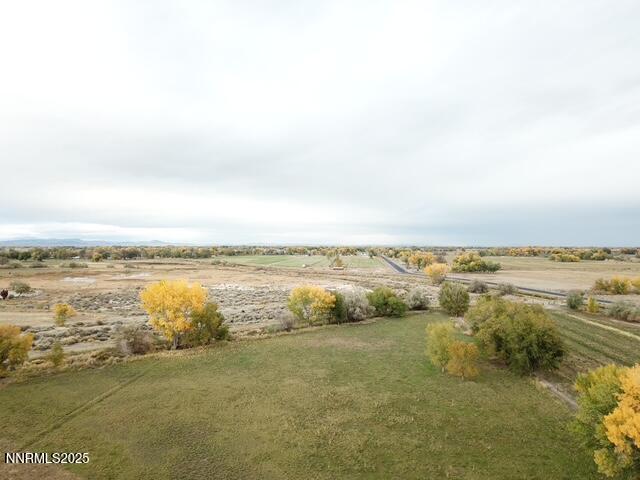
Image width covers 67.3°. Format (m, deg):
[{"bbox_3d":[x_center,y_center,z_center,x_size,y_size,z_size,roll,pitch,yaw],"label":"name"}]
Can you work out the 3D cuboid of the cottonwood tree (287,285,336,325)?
[{"bbox_3d":[-2.140,17.320,128.590,13.110,10.830,12.190,0,-1,0],"label":"cottonwood tree"}]

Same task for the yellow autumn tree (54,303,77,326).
[{"bbox_3d":[-66.810,19.620,126.180,5.660,6.170,5.260,0,-1,0],"label":"yellow autumn tree"}]

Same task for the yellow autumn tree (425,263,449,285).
[{"bbox_3d":[64.660,18.650,265.650,13.540,11.880,12.590,0,-1,0],"label":"yellow autumn tree"}]

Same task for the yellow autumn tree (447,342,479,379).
[{"bbox_3d":[22.580,18.950,75.900,4.950,6.160,4.600,0,-1,0],"label":"yellow autumn tree"}]

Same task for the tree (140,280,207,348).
[{"bbox_3d":[-29.910,15.310,98.480,13.450,14.030,12.510,0,-1,0],"label":"tree"}]

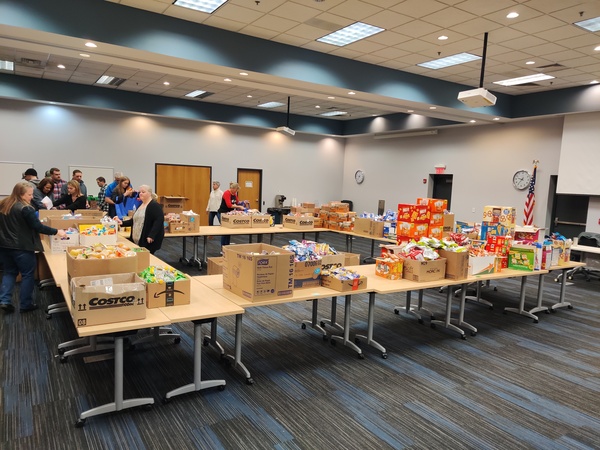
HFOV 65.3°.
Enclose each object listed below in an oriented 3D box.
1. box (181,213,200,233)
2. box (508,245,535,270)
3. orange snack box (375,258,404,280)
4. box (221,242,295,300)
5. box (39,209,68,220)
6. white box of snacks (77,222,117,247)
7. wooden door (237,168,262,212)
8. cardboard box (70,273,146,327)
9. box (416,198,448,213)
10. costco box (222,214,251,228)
[{"bbox_3d":[-2.098,-0.033,9.006,0.220,0.315,0.420,0,6,-28],"label":"box"},{"bbox_3d":[2.889,0.438,6.059,0.275,0.278,0.210,6,6,35],"label":"box"},{"bbox_3d":[1.040,0.517,5.449,0.181,0.203,0.237,-1,6,-34],"label":"orange snack box"},{"bbox_3d":[-0.374,0.417,4.220,0.408,0.395,0.550,-1,6,-36],"label":"box"},{"bbox_3d":[-3.974,-0.028,7.598,0.410,0.410,0.380,-1,6,-34],"label":"box"},{"bbox_3d":[-2.703,0.160,6.235,0.460,0.360,0.300,-1,6,-32],"label":"white box of snacks"},{"bbox_3d":[-1.972,-1.086,18.109,0.960,2.140,0.080,-1,6,-32],"label":"wooden door"},{"bbox_3d":[-1.400,0.534,3.418,0.453,0.265,0.395,-1,6,-32],"label":"cardboard box"},{"bbox_3d":[1.783,-0.261,6.283,0.320,0.176,0.220,0,6,-29],"label":"box"},{"bbox_3d":[-1.395,-0.099,10.299,0.500,0.284,0.466,-1,7,-38],"label":"costco box"}]

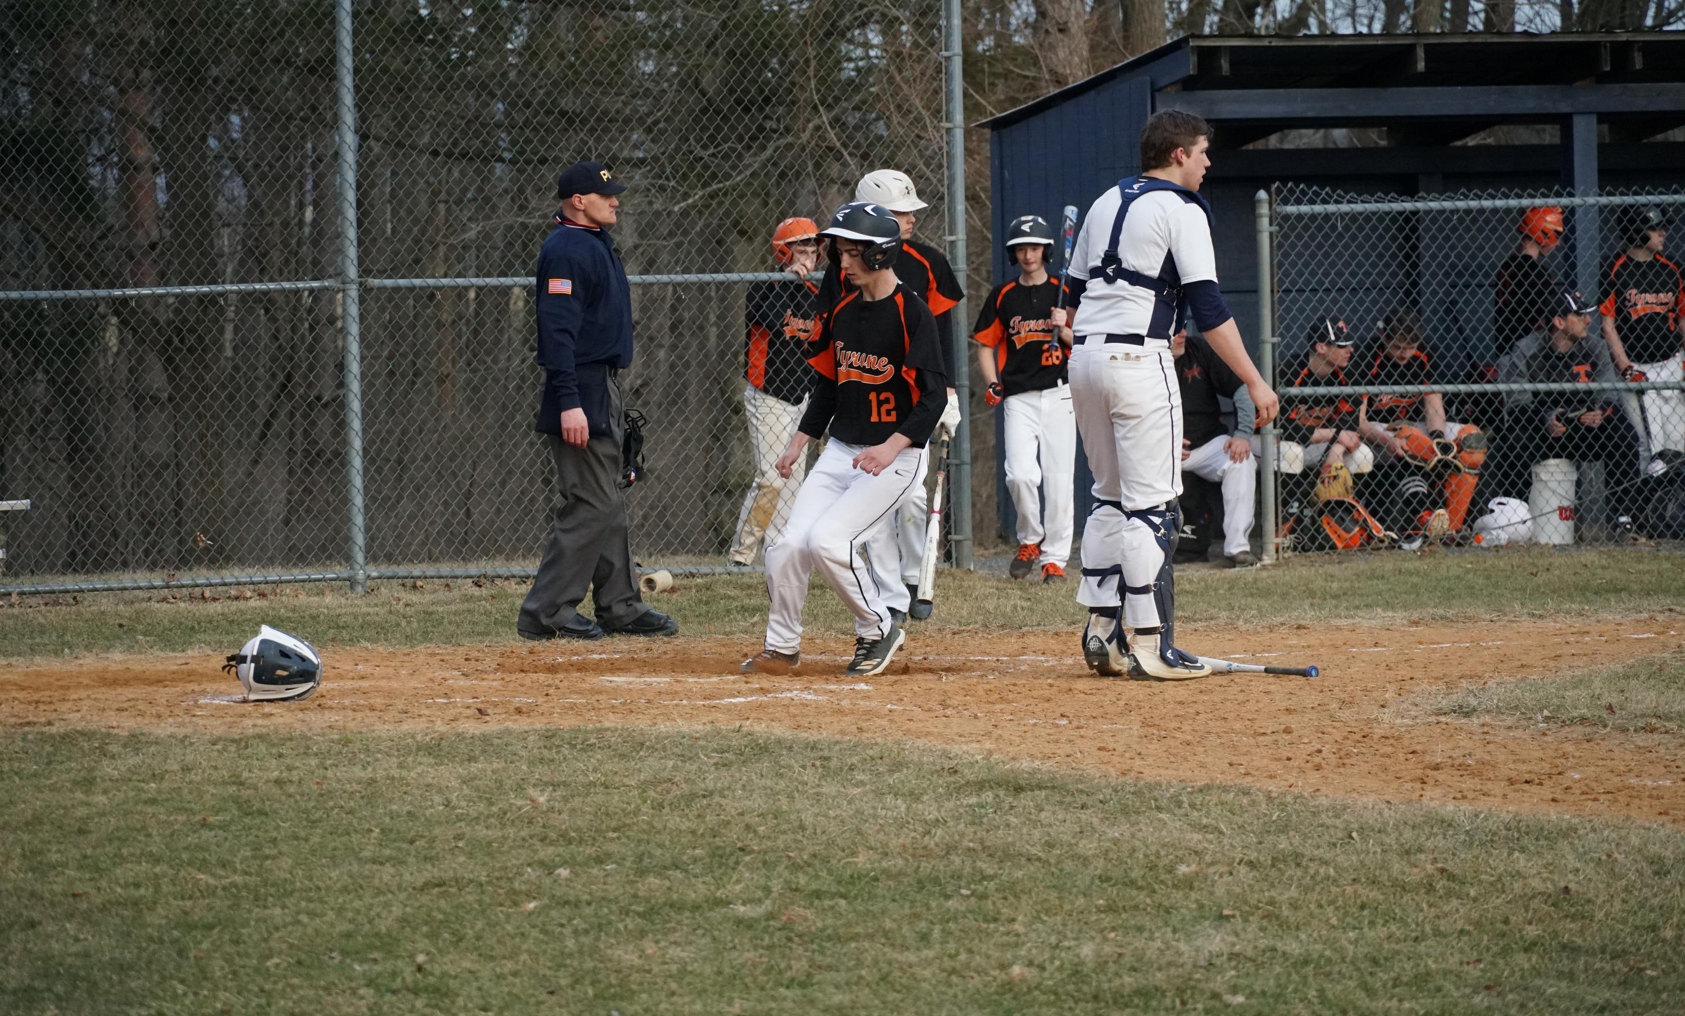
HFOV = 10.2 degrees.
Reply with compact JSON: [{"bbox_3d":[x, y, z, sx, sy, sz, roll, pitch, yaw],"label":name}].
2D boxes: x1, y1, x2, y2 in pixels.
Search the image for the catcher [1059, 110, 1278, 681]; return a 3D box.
[{"bbox_3d":[1.036,-0.373,30.800,0.650,1.840,0.520,0,1,42],"label":"catcher"}]

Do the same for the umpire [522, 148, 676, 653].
[{"bbox_3d":[-0.938,-0.407,36.100,0.580,1.820,0.560,-1,1,8],"label":"umpire"}]

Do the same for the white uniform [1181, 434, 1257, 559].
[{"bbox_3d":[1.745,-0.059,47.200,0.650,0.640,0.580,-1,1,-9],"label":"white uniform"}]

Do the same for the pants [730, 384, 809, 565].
[{"bbox_3d":[-0.348,-0.182,46.700,0.420,0.920,0.420,-2,1,-30],"label":"pants"}]

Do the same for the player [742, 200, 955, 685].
[{"bbox_3d":[0.011,-0.234,31.700,0.700,1.560,0.600,-1,1,37],"label":"player"}]

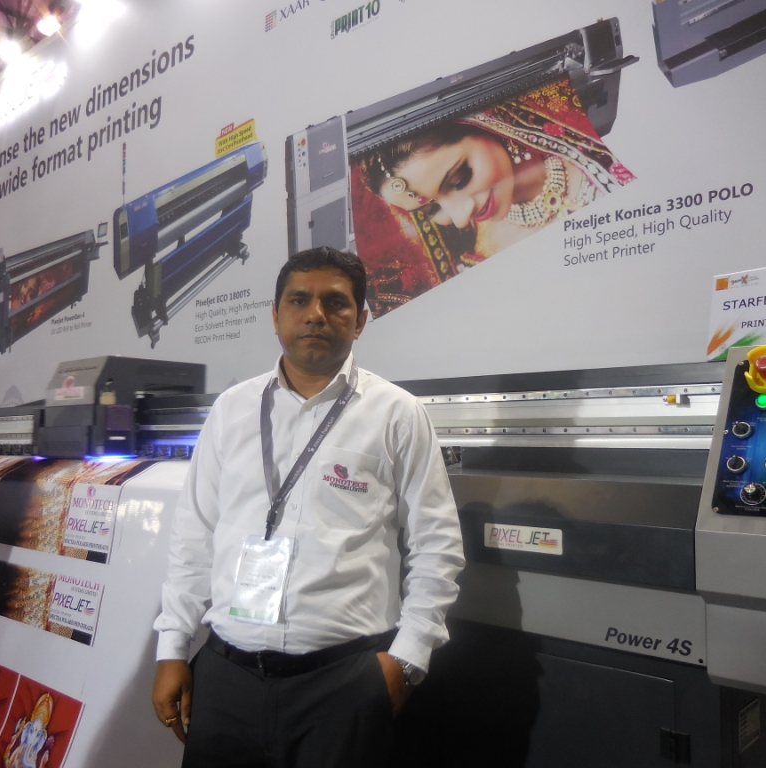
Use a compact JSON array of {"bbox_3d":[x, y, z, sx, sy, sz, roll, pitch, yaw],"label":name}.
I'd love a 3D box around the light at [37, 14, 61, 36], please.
[{"bbox_3d":[-2.255,-2.424,5.000,0.160,0.130,0.120,-3,-5,41],"label":"light"}]

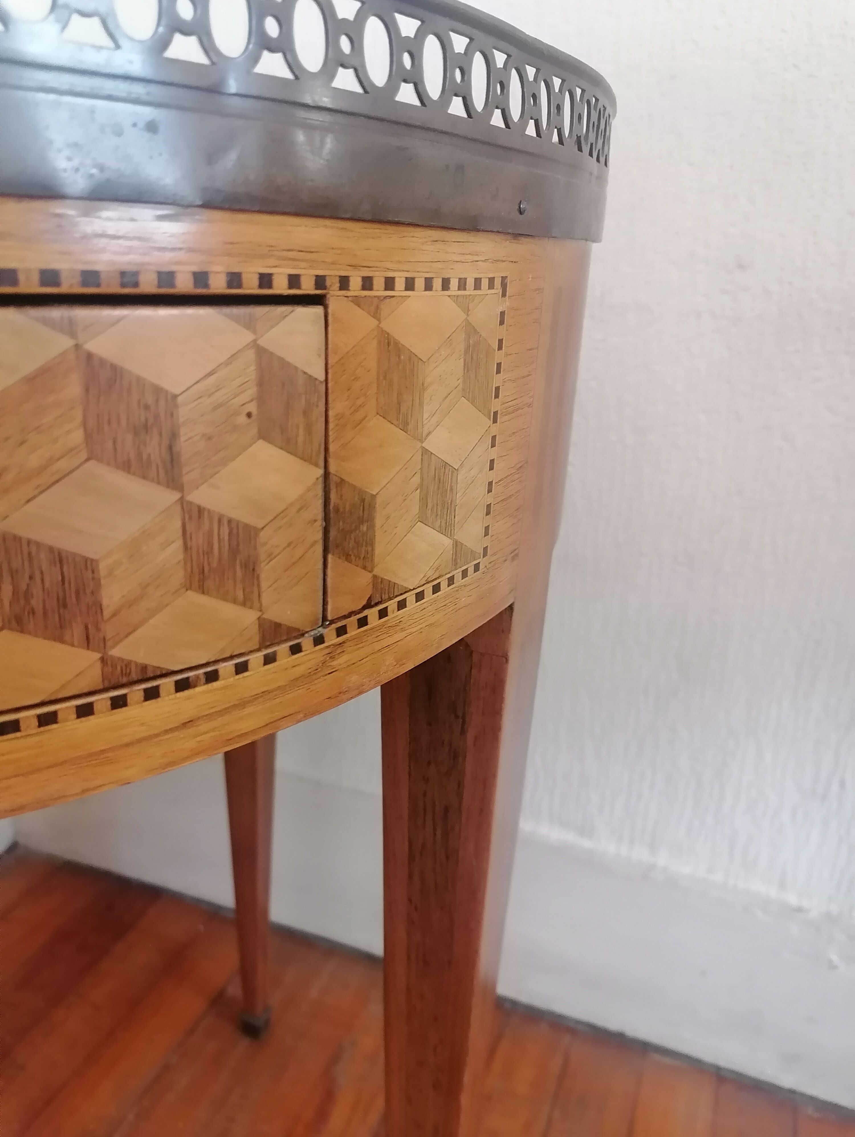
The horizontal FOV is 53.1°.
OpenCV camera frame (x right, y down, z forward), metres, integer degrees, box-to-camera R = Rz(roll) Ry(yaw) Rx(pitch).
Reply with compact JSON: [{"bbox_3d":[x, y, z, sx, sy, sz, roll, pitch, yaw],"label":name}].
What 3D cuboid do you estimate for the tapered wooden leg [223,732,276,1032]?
[{"bbox_3d":[-0.145,0.154,0.693,0.043,0.564,0.043,10,21,18],"label":"tapered wooden leg"}]

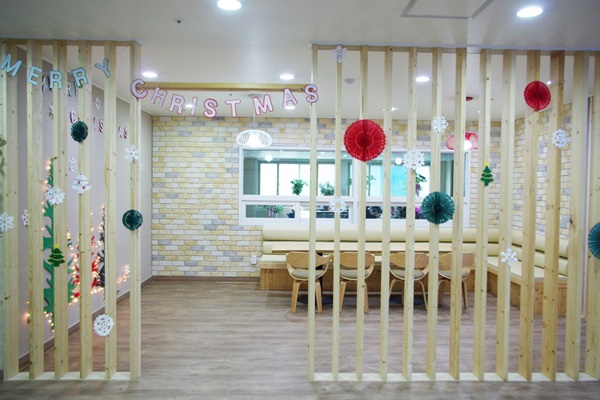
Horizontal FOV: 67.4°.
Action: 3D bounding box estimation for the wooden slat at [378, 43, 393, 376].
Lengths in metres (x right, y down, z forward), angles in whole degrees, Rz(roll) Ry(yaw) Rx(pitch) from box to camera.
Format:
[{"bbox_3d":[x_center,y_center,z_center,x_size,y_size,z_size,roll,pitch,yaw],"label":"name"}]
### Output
[{"bbox_3d":[0.716,0.128,3.739,0.038,2.732,0.130,1,2,-1],"label":"wooden slat"}]

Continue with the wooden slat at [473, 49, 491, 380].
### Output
[{"bbox_3d":[1.518,0.137,3.756,0.038,2.732,0.130,1,2,-1],"label":"wooden slat"}]

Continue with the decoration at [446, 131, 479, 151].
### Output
[{"bbox_3d":[2.120,-0.754,5.800,0.460,0.235,0.460,1,2,-1],"label":"decoration"}]

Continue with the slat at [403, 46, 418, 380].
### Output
[{"bbox_3d":[0.915,0.130,3.743,0.038,2.732,0.130,1,2,-1],"label":"slat"}]

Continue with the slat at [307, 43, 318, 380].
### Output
[{"bbox_3d":[0.107,0.122,3.726,0.038,2.732,0.130,1,2,-1],"label":"slat"}]

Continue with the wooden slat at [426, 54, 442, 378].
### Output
[{"bbox_3d":[1.117,0.132,3.748,0.038,2.732,0.130,1,2,-1],"label":"wooden slat"}]

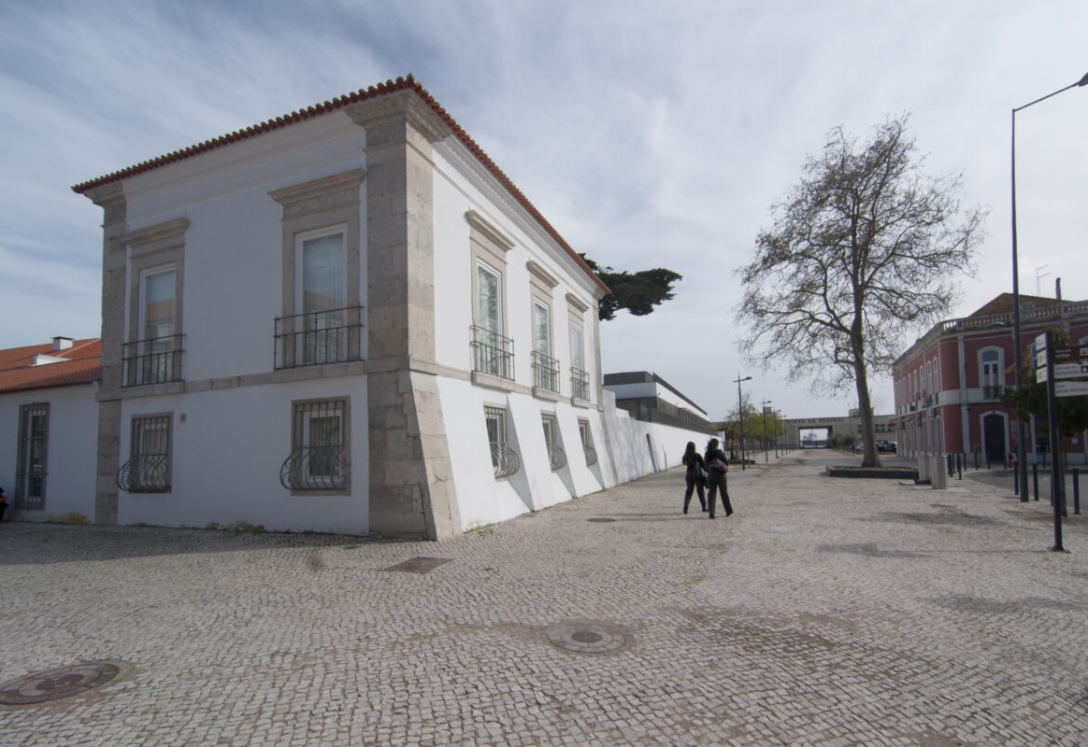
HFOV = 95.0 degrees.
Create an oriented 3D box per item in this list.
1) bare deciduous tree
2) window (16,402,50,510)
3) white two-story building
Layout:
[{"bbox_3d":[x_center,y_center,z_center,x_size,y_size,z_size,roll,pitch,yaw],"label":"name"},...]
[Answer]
[{"bbox_3d":[15.500,-4.100,24.900,10.900,16.900,10.900,-5,-8,21],"label":"bare deciduous tree"},{"bbox_3d":[-13.350,2.170,13.050,1.200,2.720,0.220,-4,-8,19],"label":"window"},{"bbox_3d":[-3.958,-0.178,17.701,10.300,8.600,15.000,-5,-8,21],"label":"white two-story building"}]

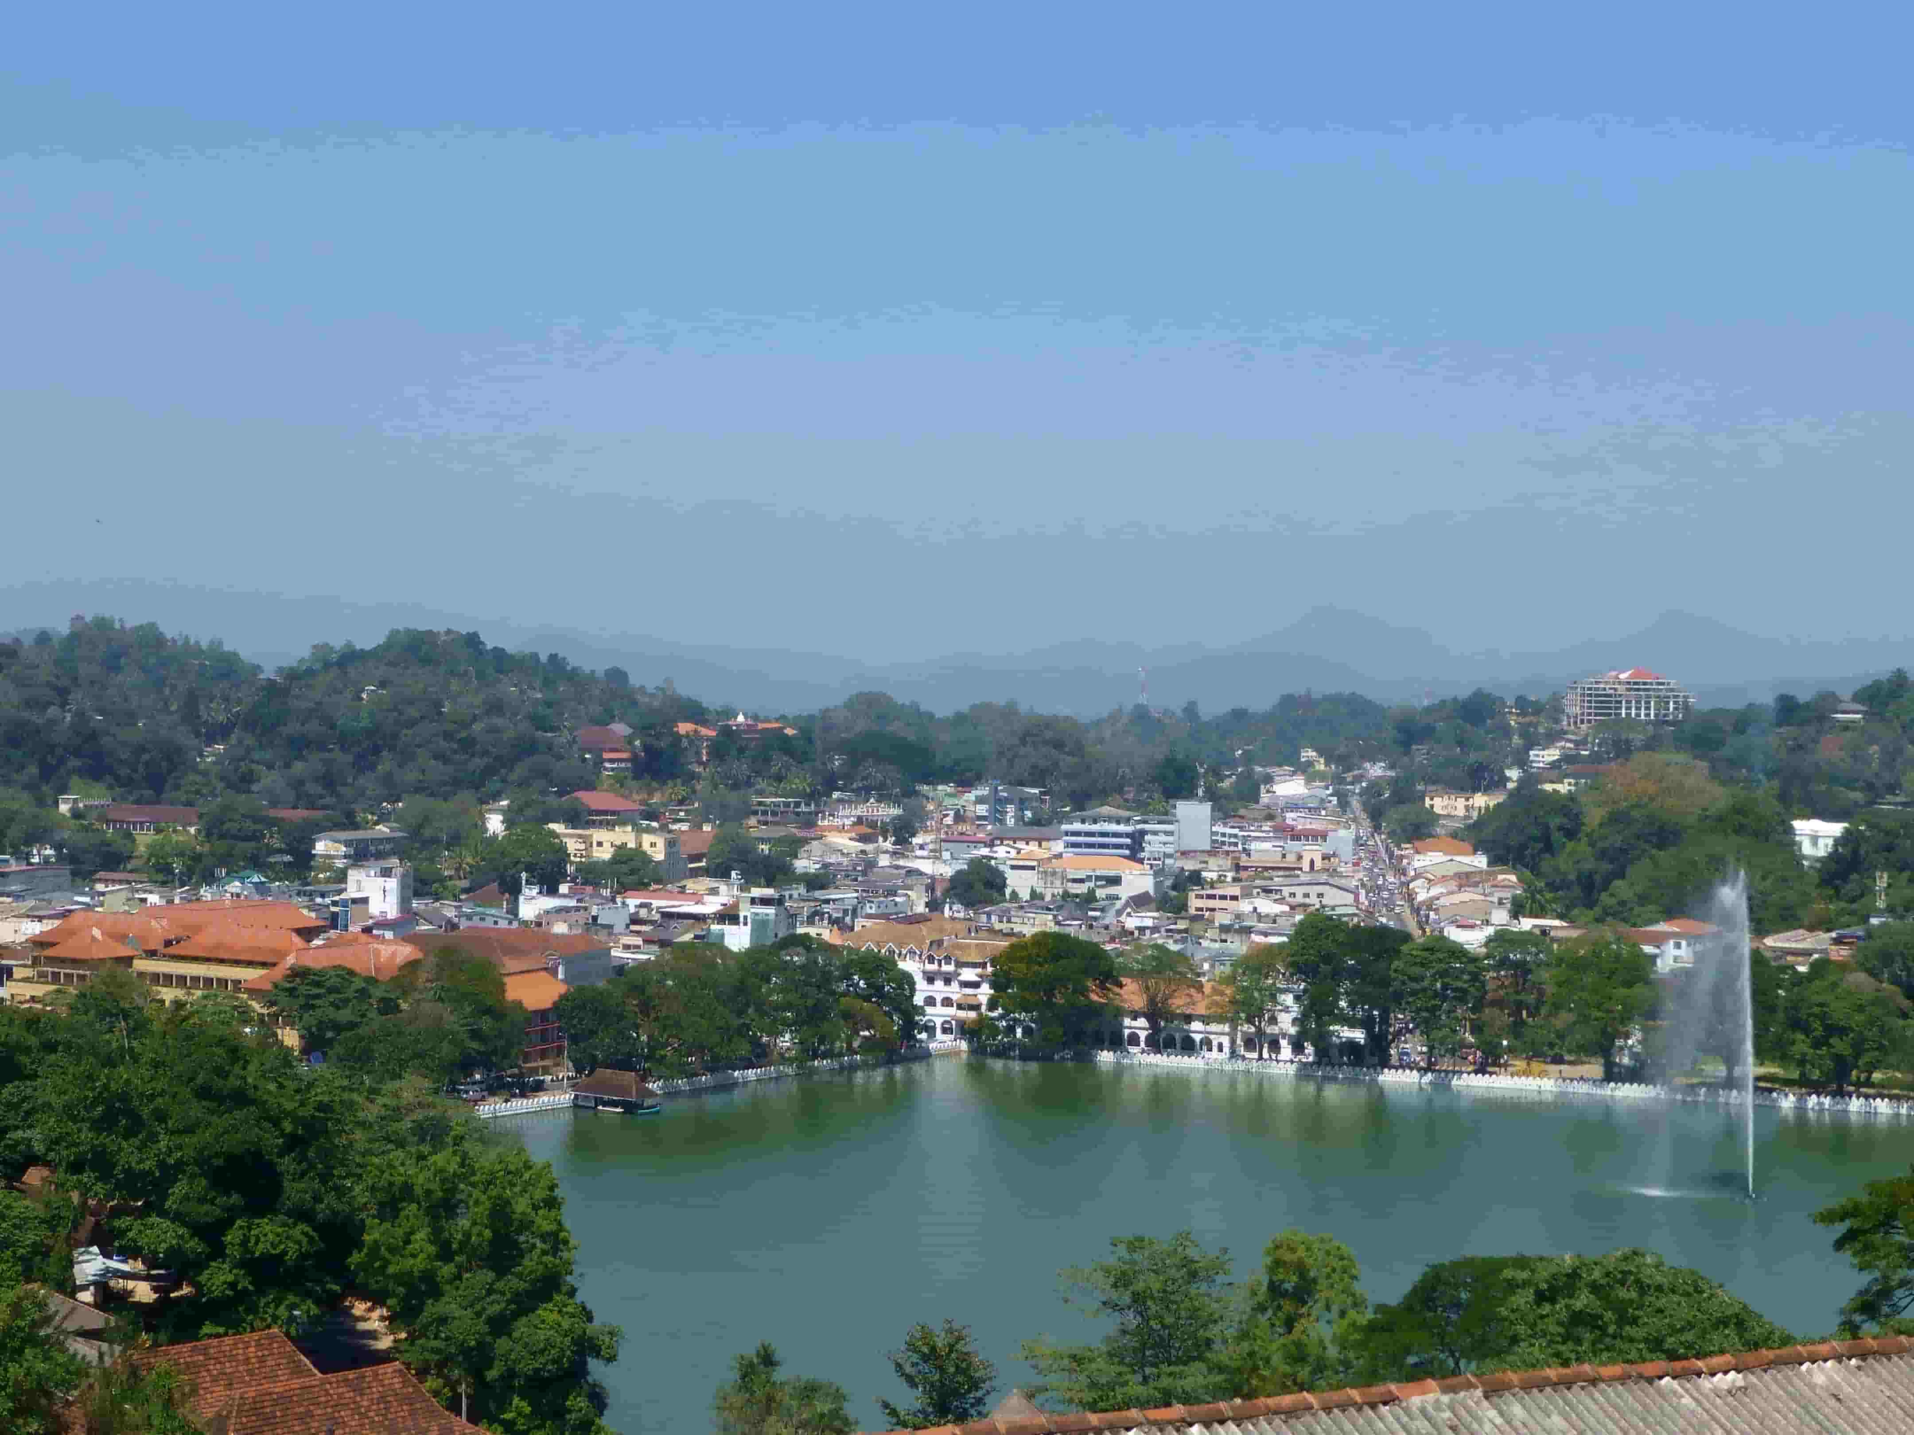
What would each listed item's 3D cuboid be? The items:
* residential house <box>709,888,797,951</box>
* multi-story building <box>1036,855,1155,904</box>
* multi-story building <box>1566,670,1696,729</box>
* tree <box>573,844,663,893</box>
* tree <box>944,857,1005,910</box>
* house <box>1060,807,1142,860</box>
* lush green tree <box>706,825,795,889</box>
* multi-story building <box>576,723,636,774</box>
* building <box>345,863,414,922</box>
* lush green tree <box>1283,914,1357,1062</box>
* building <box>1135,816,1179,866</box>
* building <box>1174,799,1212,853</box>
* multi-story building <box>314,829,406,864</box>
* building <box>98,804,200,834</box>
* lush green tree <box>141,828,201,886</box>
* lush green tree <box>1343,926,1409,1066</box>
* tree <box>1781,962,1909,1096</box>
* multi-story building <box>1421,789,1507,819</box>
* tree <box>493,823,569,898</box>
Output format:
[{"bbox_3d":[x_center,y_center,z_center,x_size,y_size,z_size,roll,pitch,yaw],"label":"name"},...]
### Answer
[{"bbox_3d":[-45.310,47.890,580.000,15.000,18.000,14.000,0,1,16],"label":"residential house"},{"bbox_3d":[40.260,47.780,750.000,33.000,15.000,18.000,0,1,12],"label":"multi-story building"},{"bbox_3d":[376.740,-10.190,1460.000,64.000,34.000,36.000,0,1,0],"label":"multi-story building"},{"bbox_3d":[-99.050,44.390,760.000,25.000,15.500,20.000,0,0,0],"label":"tree"},{"bbox_3d":[5.460,47.050,730.000,17.000,16.000,16.000,0,0,0],"label":"tree"},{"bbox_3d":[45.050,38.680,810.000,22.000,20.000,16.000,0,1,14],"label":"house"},{"bbox_3d":[-62.330,42.230,785.000,26.000,20.000,22.000,0,0,0],"label":"lush green tree"},{"bbox_3d":[-125.350,11.440,925.000,21.290,18.100,15.000,0,0,-7],"label":"multi-story building"},{"bbox_3d":[-147.840,46.130,665.000,13.000,17.500,11.000,0,1,12],"label":"building"},{"bbox_3d":[69.200,51.550,495.000,14.000,28.000,14.000,0,1,8],"label":"lush green tree"},{"bbox_3d":[57.780,36.710,755.000,12.500,16.510,14.000,0,0,7],"label":"building"},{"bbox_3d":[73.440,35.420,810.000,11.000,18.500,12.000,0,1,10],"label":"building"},{"bbox_3d":[-157.660,34.690,685.000,12.500,10.640,20.000,0,1,38],"label":"multi-story building"},{"bbox_3d":[-276.670,35.480,890.000,32.000,10.500,12.000,0,1,0],"label":"building"},{"bbox_3d":[-235.850,42.190,780.000,18.000,18.000,17.000,0,0,0],"label":"lush green tree"},{"bbox_3d":[68.110,45.290,422.000,11.000,22.830,11.000,0,0,9],"label":"lush green tree"},{"bbox_3d":[155.290,54.590,455.000,22.000,23.500,20.000,0,1,19],"label":"tree"},{"bbox_3d":[186.970,31.940,955.000,28.000,11.000,14.000,0,1,7],"label":"multi-story building"},{"bbox_3d":[-101.670,34.430,620.000,18.190,18.550,17.000,0,0,-9],"label":"tree"}]

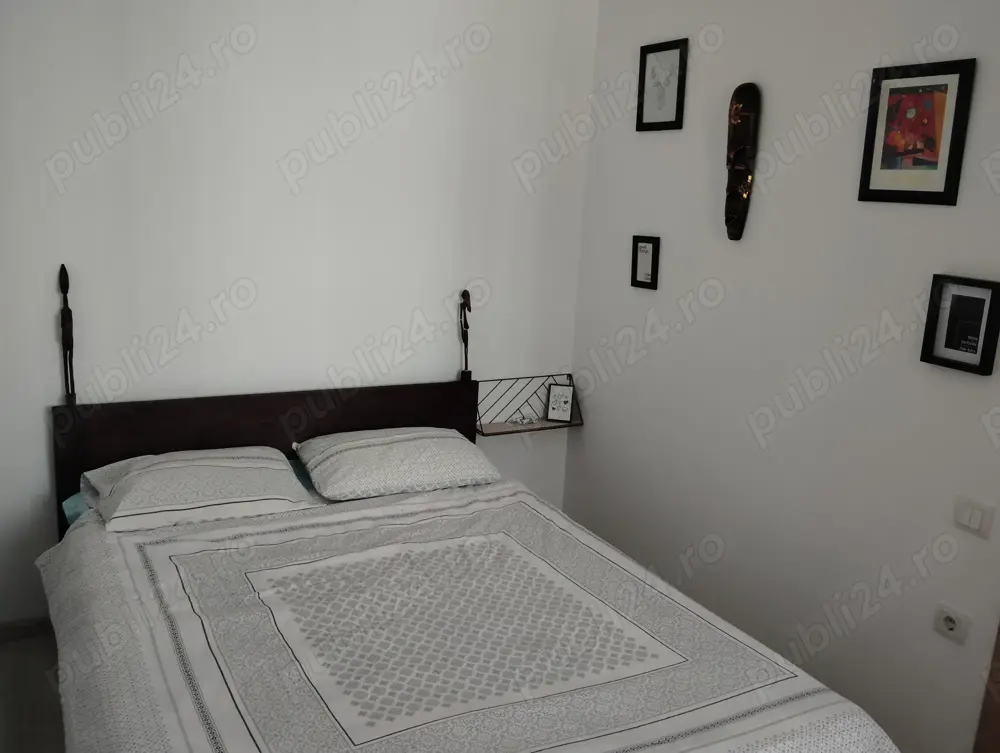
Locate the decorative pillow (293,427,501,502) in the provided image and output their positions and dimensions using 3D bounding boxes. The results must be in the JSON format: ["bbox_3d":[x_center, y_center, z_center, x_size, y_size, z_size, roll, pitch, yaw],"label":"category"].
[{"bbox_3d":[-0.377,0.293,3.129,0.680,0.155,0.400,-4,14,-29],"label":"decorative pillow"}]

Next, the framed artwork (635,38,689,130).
[{"bbox_3d":[0.594,-1.066,3.090,0.018,0.305,0.244,-4,14,-29],"label":"framed artwork"}]

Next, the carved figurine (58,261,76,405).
[{"bbox_3d":[-1.384,-0.129,2.686,0.036,0.452,0.038,-4,14,-29],"label":"carved figurine"}]

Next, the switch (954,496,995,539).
[{"bbox_3d":[1.213,0.362,2.150,0.012,0.083,0.088,-4,14,-29],"label":"switch"}]

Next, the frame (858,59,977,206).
[{"bbox_3d":[1.098,-0.640,2.228,0.022,0.355,0.279,-4,14,-29],"label":"frame"}]

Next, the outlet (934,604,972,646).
[{"bbox_3d":[1.195,0.658,2.217,0.014,0.080,0.084,-4,14,-29],"label":"outlet"}]

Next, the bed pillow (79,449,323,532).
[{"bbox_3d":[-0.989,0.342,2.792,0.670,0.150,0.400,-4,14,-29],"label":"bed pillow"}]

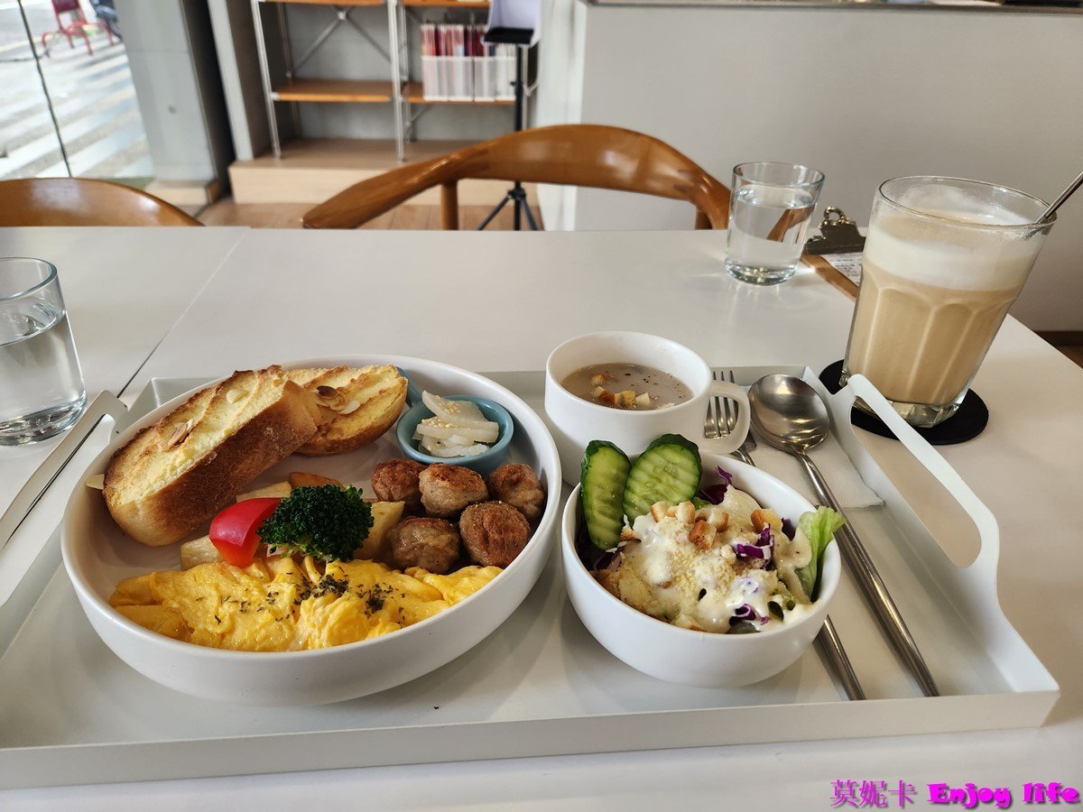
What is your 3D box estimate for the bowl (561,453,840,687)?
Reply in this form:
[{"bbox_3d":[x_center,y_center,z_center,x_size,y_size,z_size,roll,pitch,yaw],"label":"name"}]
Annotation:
[{"bbox_3d":[0.059,0.068,0.289,0.102,0.050,0.102,1,33,-1],"label":"bowl"}]

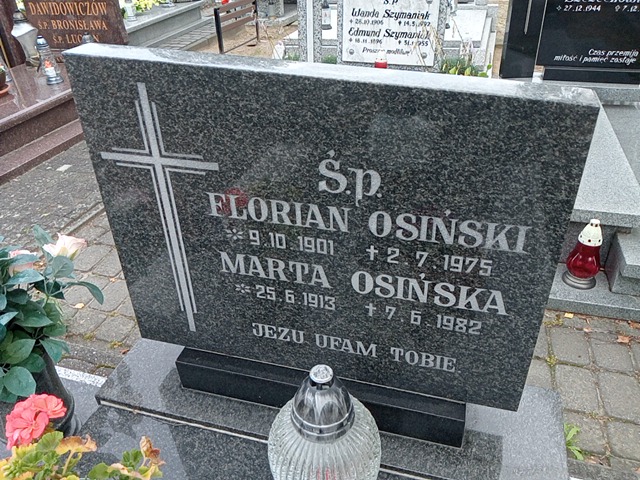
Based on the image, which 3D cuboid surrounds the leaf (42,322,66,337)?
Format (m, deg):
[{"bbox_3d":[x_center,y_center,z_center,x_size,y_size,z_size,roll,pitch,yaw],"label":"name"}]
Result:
[{"bbox_3d":[-0.545,0.184,1.062,0.048,0.020,0.036,-21,37,-28],"label":"leaf"}]

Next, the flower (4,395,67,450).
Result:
[{"bbox_3d":[-0.457,0.293,0.832,0.090,0.070,0.080,-26,39,-33],"label":"flower"}]

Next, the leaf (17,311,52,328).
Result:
[{"bbox_3d":[-0.485,0.135,0.880,0.057,0.014,0.038,2,48,-8],"label":"leaf"}]

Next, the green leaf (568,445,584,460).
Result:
[{"bbox_3d":[0.649,0.539,1.310,0.018,0.012,0.043,-28,45,-18],"label":"green leaf"}]

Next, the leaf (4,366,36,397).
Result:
[{"bbox_3d":[-0.515,0.243,0.890,0.058,0.014,0.043,34,55,-1],"label":"leaf"}]

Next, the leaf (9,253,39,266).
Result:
[{"bbox_3d":[-0.596,0.039,1.037,0.058,0.018,0.036,-22,37,-29],"label":"leaf"}]

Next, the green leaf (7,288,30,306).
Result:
[{"bbox_3d":[-0.525,0.098,0.900,0.043,0.013,0.030,21,50,5],"label":"green leaf"}]

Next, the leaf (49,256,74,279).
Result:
[{"bbox_3d":[-0.439,0.046,0.880,0.035,0.014,0.044,35,67,-12],"label":"leaf"}]

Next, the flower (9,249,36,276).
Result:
[{"bbox_3d":[-0.618,0.044,1.069,0.056,0.046,0.056,-22,37,-29],"label":"flower"}]

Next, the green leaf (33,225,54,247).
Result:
[{"bbox_3d":[-0.557,-0.005,1.043,0.040,0.045,0.027,-20,37,-27],"label":"green leaf"}]

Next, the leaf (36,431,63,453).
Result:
[{"bbox_3d":[-0.408,0.304,0.780,0.030,0.014,0.039,42,54,12],"label":"leaf"}]

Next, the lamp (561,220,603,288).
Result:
[{"bbox_3d":[0.923,0.044,1.783,0.118,0.245,0.118,17,37,27],"label":"lamp"}]

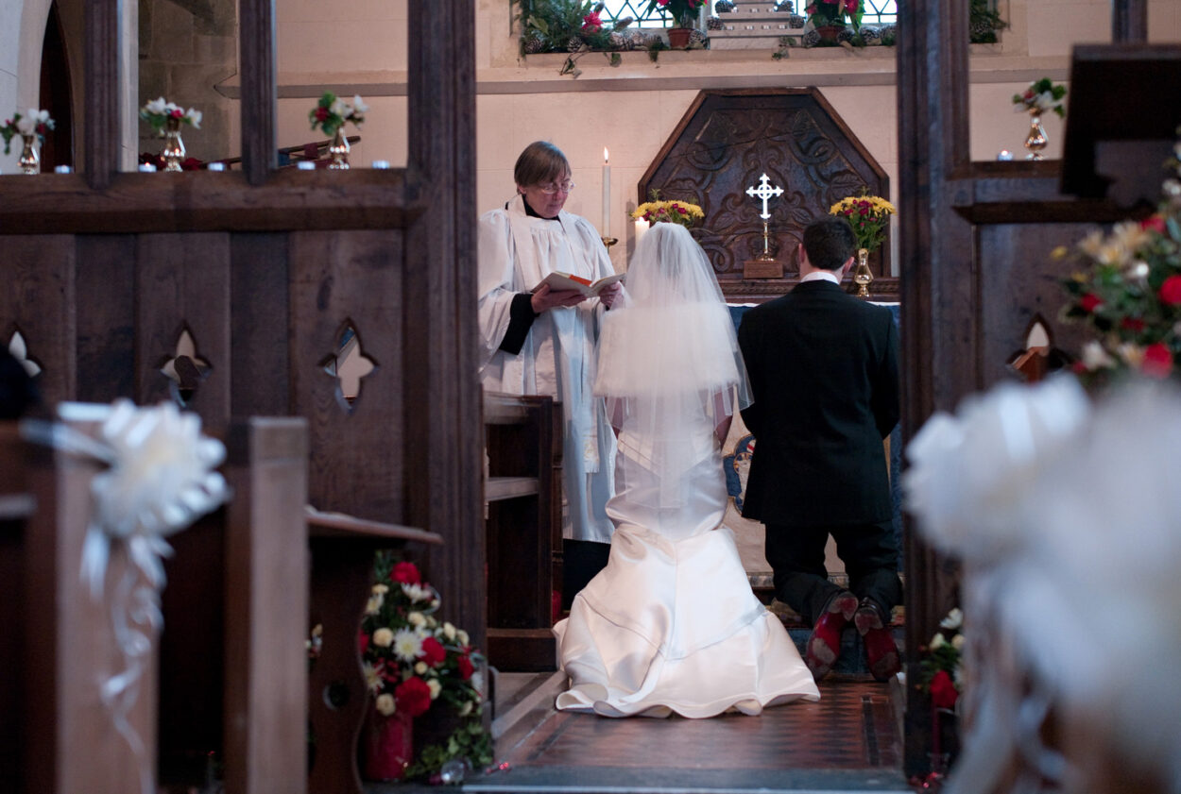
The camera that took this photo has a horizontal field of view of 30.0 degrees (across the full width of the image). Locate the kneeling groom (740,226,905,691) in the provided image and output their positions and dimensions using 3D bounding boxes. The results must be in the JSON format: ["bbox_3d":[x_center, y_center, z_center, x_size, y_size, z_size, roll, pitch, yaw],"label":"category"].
[{"bbox_3d":[0.775,0.166,7.430,0.560,1.550,0.620,0,-1,6],"label":"kneeling groom"}]

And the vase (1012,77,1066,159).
[{"bbox_3d":[1.048,-0.649,5.150,0.122,0.188,0.118,0,-1,6],"label":"vase"}]

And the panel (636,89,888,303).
[{"bbox_3d":[0.680,-0.790,8.620,0.975,0.840,0.090,0,-1,6],"label":"panel"}]

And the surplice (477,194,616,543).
[{"bbox_3d":[-0.165,-0.100,7.480,0.500,1.160,0.400,0,-2,-25],"label":"surplice"}]

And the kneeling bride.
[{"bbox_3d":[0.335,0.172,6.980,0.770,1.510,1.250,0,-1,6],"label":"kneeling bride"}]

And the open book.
[{"bbox_3d":[-0.037,-0.372,7.280,0.270,0.065,0.200,0,-18,-22],"label":"open book"}]

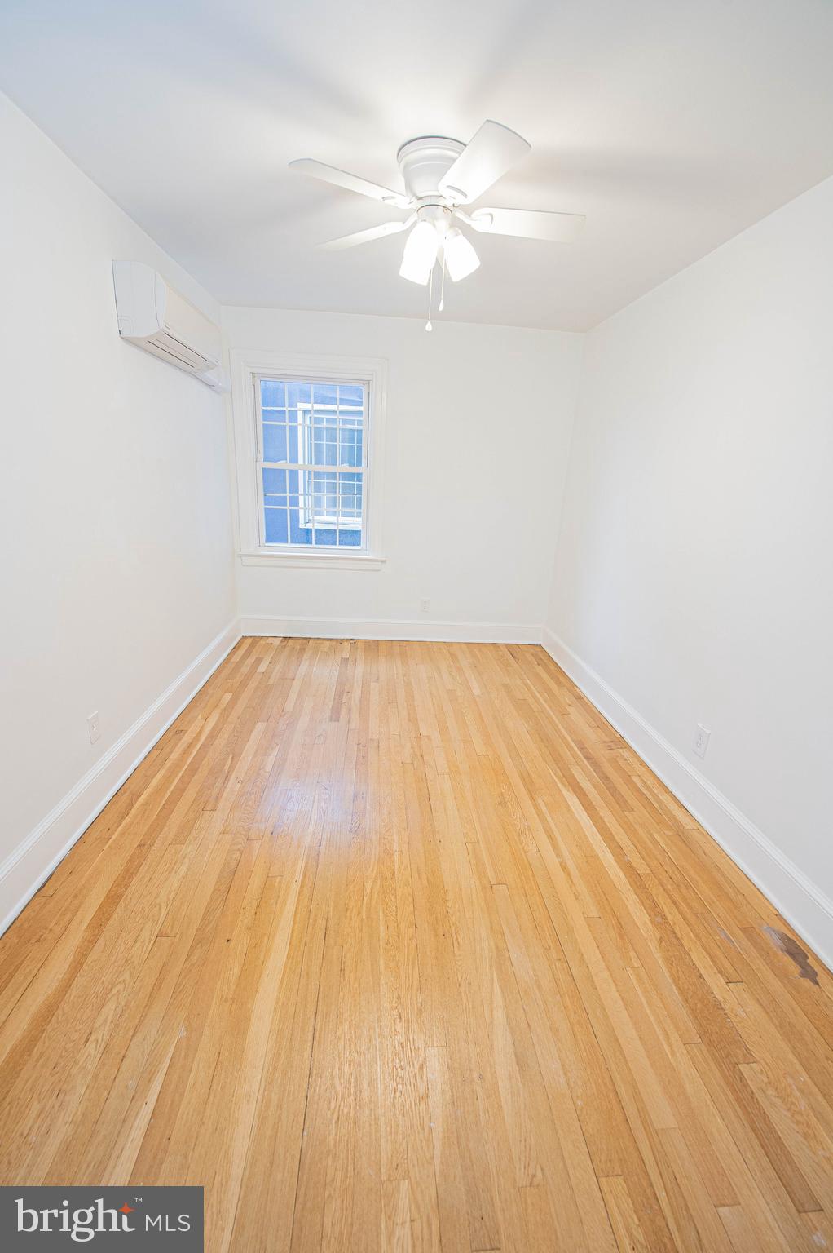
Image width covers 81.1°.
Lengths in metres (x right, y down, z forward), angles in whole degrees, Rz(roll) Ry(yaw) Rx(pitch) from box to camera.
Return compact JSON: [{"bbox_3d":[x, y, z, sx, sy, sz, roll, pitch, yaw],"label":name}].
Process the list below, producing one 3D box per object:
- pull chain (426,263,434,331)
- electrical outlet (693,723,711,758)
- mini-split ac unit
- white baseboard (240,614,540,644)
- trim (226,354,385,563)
[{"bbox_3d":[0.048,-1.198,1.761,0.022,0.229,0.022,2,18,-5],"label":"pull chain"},{"bbox_3d":[1.270,0.514,2.169,0.012,0.124,0.078,2,18,-5],"label":"electrical outlet"},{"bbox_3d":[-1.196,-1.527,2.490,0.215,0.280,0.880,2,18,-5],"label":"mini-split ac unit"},{"bbox_3d":[-0.172,0.033,4.133,2.581,0.182,0.030,2,18,-5],"label":"white baseboard"},{"bbox_3d":[-0.791,-1.195,3.682,1.136,1.538,0.080,2,18,-5],"label":"trim"}]

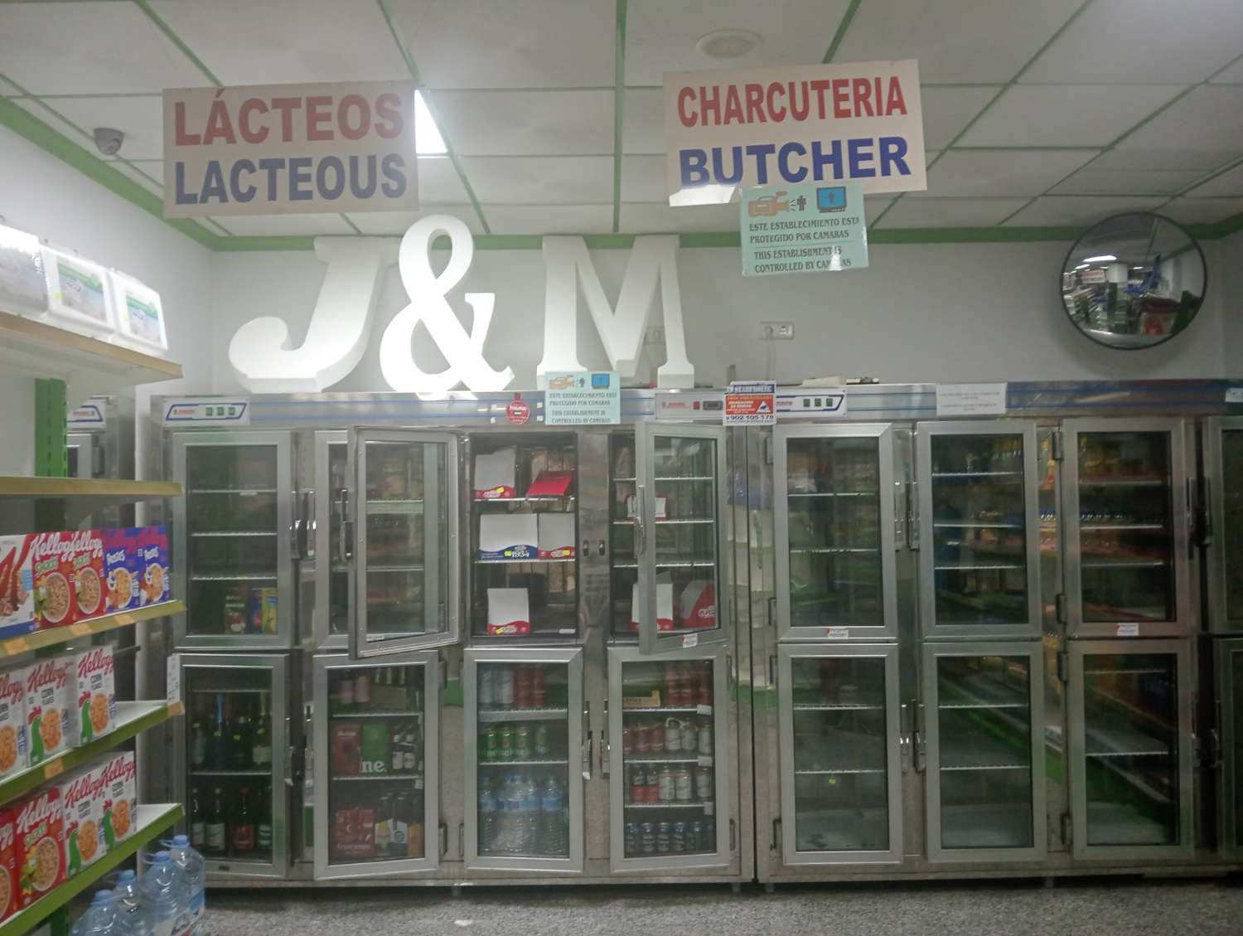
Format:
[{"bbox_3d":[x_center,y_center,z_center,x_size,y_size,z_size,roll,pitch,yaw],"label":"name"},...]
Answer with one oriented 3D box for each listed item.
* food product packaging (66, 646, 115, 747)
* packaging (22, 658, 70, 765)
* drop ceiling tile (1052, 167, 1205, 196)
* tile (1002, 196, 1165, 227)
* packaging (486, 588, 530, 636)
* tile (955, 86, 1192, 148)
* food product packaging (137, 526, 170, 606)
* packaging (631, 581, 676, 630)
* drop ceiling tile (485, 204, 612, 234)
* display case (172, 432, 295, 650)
[{"bbox_3d":[-1.503,0.636,2.822,0.068,0.250,0.188,-1,-2,-1],"label":"food product packaging"},{"bbox_3d":[-1.501,0.619,2.577,0.068,0.250,0.188,-1,-2,-1],"label":"packaging"},{"bbox_3d":[2.126,-1.194,4.200,0.612,0.015,0.353,-1,-2,-1],"label":"drop ceiling tile"},{"bbox_3d":[2.122,-1.182,4.607,0.612,0.015,0.463,-1,-2,-1],"label":"tile"},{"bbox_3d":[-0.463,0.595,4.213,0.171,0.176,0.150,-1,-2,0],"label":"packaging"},{"bbox_3d":[1.502,-1.196,3.418,0.606,0.030,0.606,-1,-1,0],"label":"tile"},{"bbox_3d":[-1.470,0.303,3.091,0.065,0.239,0.199,-1,-2,-1],"label":"food product packaging"},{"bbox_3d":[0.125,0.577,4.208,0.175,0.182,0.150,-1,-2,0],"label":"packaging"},{"bbox_3d":[-0.324,-1.144,4.550,0.606,0.030,0.473,-1,-1,0],"label":"drop ceiling tile"},{"bbox_3d":[-1.548,0.298,4.309,0.485,0.865,0.600,-1,-2,-1],"label":"display case"}]

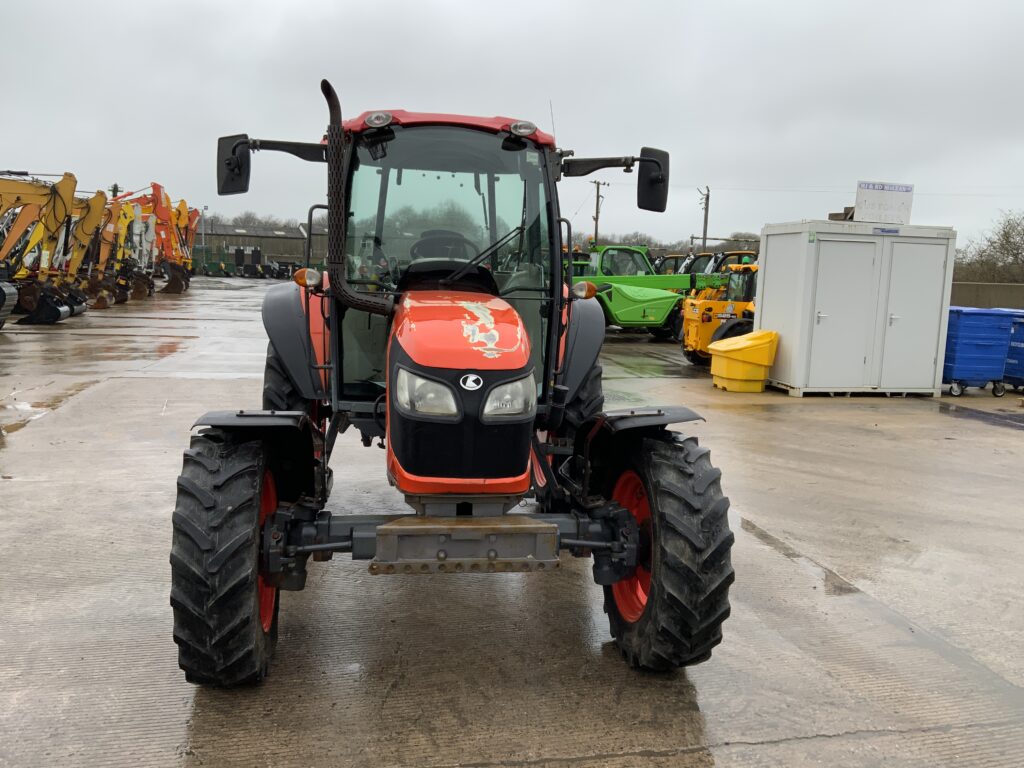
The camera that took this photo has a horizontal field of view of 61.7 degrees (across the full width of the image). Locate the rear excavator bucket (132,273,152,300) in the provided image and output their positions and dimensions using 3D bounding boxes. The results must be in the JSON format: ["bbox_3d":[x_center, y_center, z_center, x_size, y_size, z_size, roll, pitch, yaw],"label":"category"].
[{"bbox_3d":[-14.968,-3.982,34.622,0.850,1.100,0.950,0,8,-11],"label":"rear excavator bucket"}]

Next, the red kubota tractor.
[{"bbox_3d":[-0.379,-0.230,4.859,2.420,2.730,3.800,1,8,-8],"label":"red kubota tractor"}]

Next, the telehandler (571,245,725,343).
[{"bbox_3d":[3.280,-2.431,22.766,4.800,2.400,2.200,0,8,-12],"label":"telehandler"}]

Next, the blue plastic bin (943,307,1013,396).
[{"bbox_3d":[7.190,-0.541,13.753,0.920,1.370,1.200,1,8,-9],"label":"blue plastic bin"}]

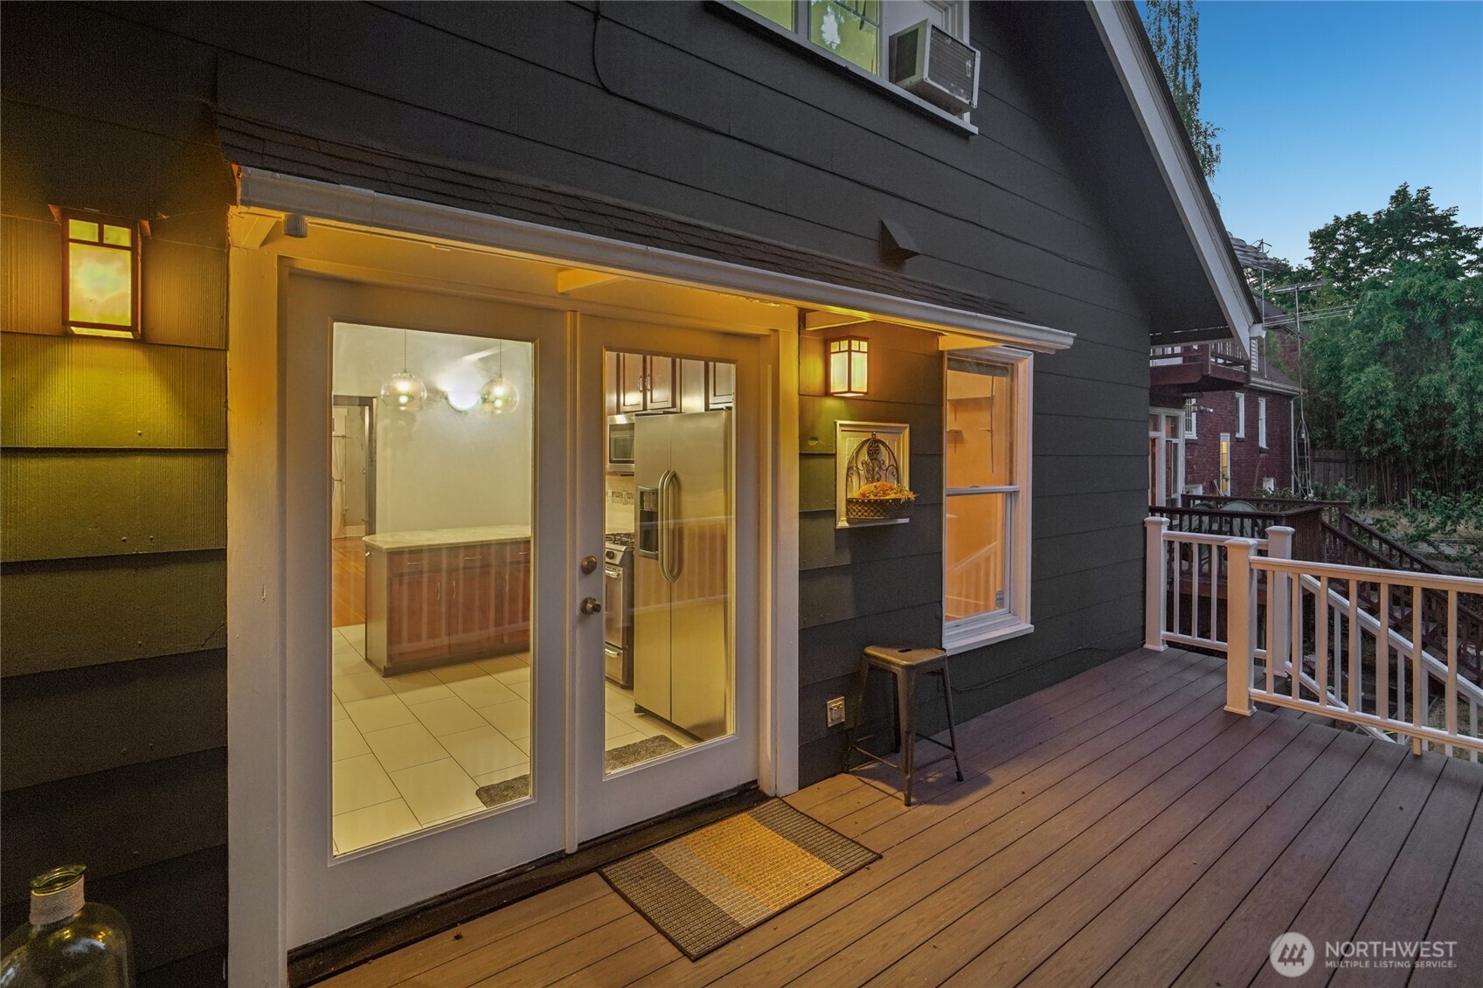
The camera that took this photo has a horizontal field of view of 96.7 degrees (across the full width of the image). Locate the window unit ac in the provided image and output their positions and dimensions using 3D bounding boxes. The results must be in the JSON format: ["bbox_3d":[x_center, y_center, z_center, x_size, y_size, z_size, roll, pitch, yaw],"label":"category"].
[{"bbox_3d":[1.027,-2.284,3.634,0.470,0.330,0.370,-1,2,-37],"label":"window unit ac"}]

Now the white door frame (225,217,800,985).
[{"bbox_3d":[-0.607,0.295,2.512,2.130,2.280,0.160,-1,2,-37],"label":"white door frame"}]

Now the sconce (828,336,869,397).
[{"bbox_3d":[0.536,-0.639,3.238,0.145,0.300,0.150,-1,2,-37],"label":"sconce"}]

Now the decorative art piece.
[{"bbox_3d":[0.728,-0.103,3.383,0.560,0.540,0.170,-1,2,-37],"label":"decorative art piece"}]

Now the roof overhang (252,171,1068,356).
[{"bbox_3d":[0.272,-0.924,2.825,3.900,0.380,0.500,-1,2,-37],"label":"roof overhang"}]

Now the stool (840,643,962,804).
[{"bbox_3d":[0.789,1.086,3.235,0.420,0.610,0.420,-1,2,-37],"label":"stool"}]

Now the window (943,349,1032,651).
[{"bbox_3d":[1.541,0.013,4.098,1.000,1.880,0.120,-1,2,-37],"label":"window"}]

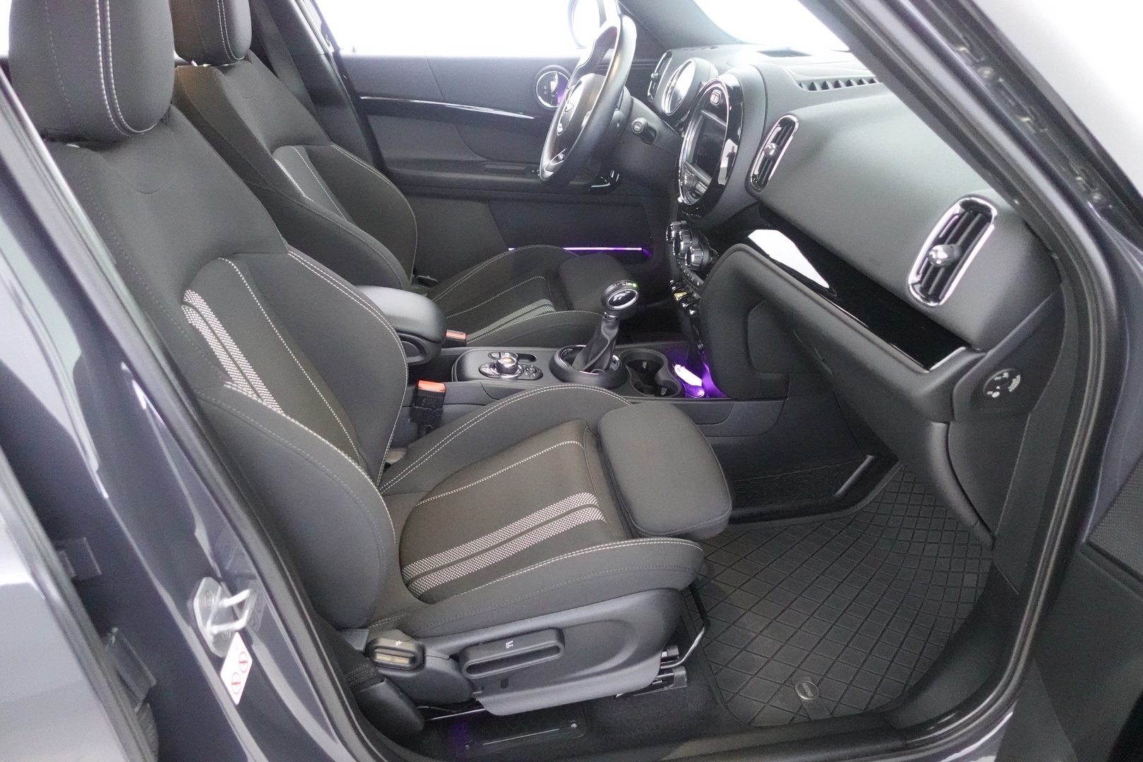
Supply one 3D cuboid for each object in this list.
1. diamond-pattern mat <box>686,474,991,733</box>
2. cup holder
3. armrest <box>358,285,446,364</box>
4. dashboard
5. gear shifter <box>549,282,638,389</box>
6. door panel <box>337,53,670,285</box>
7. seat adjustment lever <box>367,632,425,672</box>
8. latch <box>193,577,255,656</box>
[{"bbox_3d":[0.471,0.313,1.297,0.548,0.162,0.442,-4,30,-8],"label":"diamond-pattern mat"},{"bbox_3d":[0.166,0.008,1.562,0.112,0.071,0.178,-4,30,-8],"label":"cup holder"},{"bbox_3d":[-0.370,-0.108,1.441,0.274,0.124,0.127,-4,30,-8],"label":"armrest"},{"bbox_3d":[0.437,-0.319,1.464,0.487,0.568,1.401,-4,30,-8],"label":"dashboard"},{"bbox_3d":[0.046,-0.101,1.516,0.173,0.188,0.132,-4,30,-8],"label":"gear shifter"},{"bbox_3d":[-0.145,-0.526,2.052,0.883,0.660,0.122,-4,30,-8],"label":"door panel"},{"bbox_3d":[-0.239,0.369,1.038,0.079,0.043,0.046,5,28,-13],"label":"seat adjustment lever"},{"bbox_3d":[-0.304,0.207,0.669,0.043,0.081,0.051,-4,30,-8],"label":"latch"}]

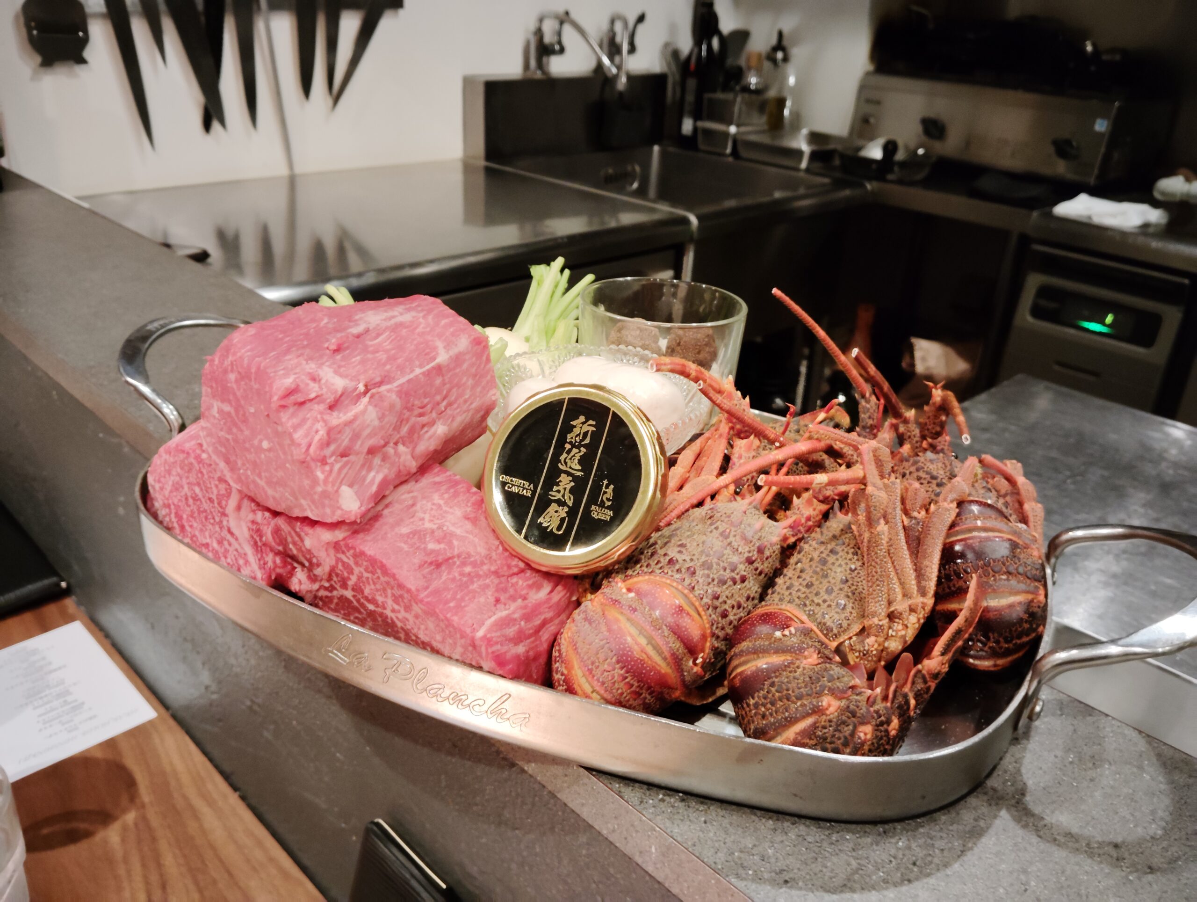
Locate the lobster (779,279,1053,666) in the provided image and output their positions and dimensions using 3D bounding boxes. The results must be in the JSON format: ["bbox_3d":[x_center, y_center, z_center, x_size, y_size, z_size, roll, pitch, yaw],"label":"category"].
[{"bbox_3d":[0.185,0.011,0.553,0.113,0.148,0.187,-7,28,-21],"label":"lobster"}]

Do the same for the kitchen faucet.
[{"bbox_3d":[-0.056,-0.944,2.283,0.216,0.148,0.104,4,26,1],"label":"kitchen faucet"}]

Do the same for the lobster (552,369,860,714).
[{"bbox_3d":[0.048,0.045,0.516,0.133,0.108,0.207,21,31,32],"label":"lobster"}]

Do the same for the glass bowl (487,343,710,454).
[{"bbox_3d":[-0.001,-0.011,0.655,0.143,0.062,0.143,4,26,0],"label":"glass bowl"}]

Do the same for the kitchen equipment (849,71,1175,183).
[{"bbox_3d":[1.027,-0.816,2.429,0.612,0.190,0.400,26,34,38],"label":"kitchen equipment"}]

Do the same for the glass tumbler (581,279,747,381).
[{"bbox_3d":[0.044,-0.059,0.736,0.123,0.115,0.123,5,26,3],"label":"glass tumbler"}]

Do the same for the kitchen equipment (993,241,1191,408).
[{"bbox_3d":[1.119,-0.189,2.122,0.310,0.520,0.420,26,34,38],"label":"kitchen equipment"}]

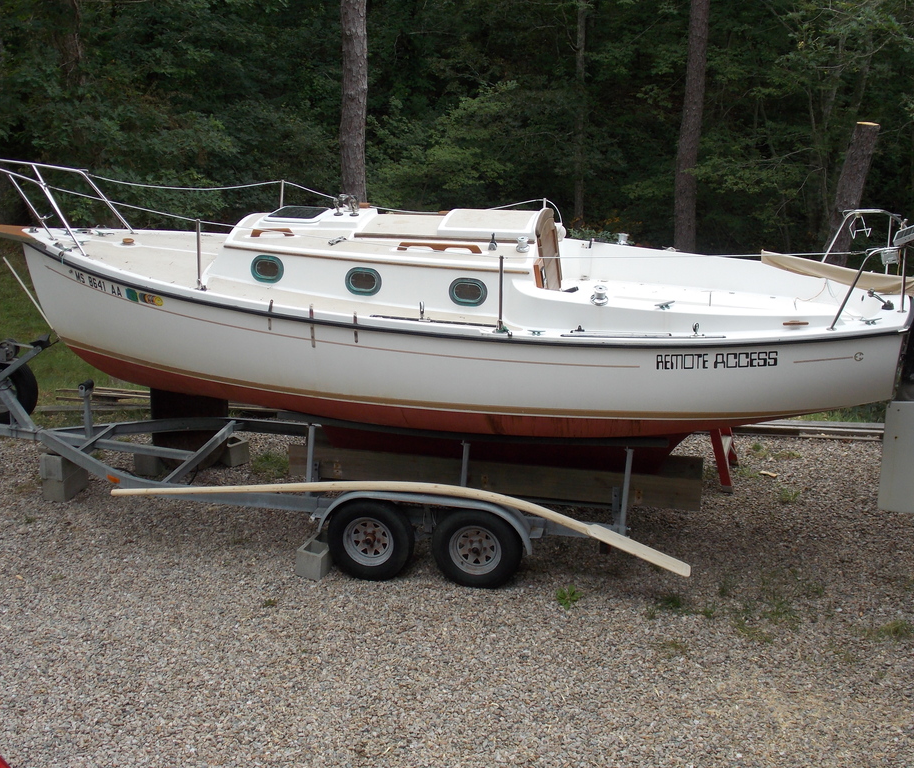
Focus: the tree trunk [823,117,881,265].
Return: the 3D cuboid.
[{"bbox_3d":[4.833,-2.008,15.162,0.295,2.467,0.295,8,17,-3],"label":"tree trunk"}]

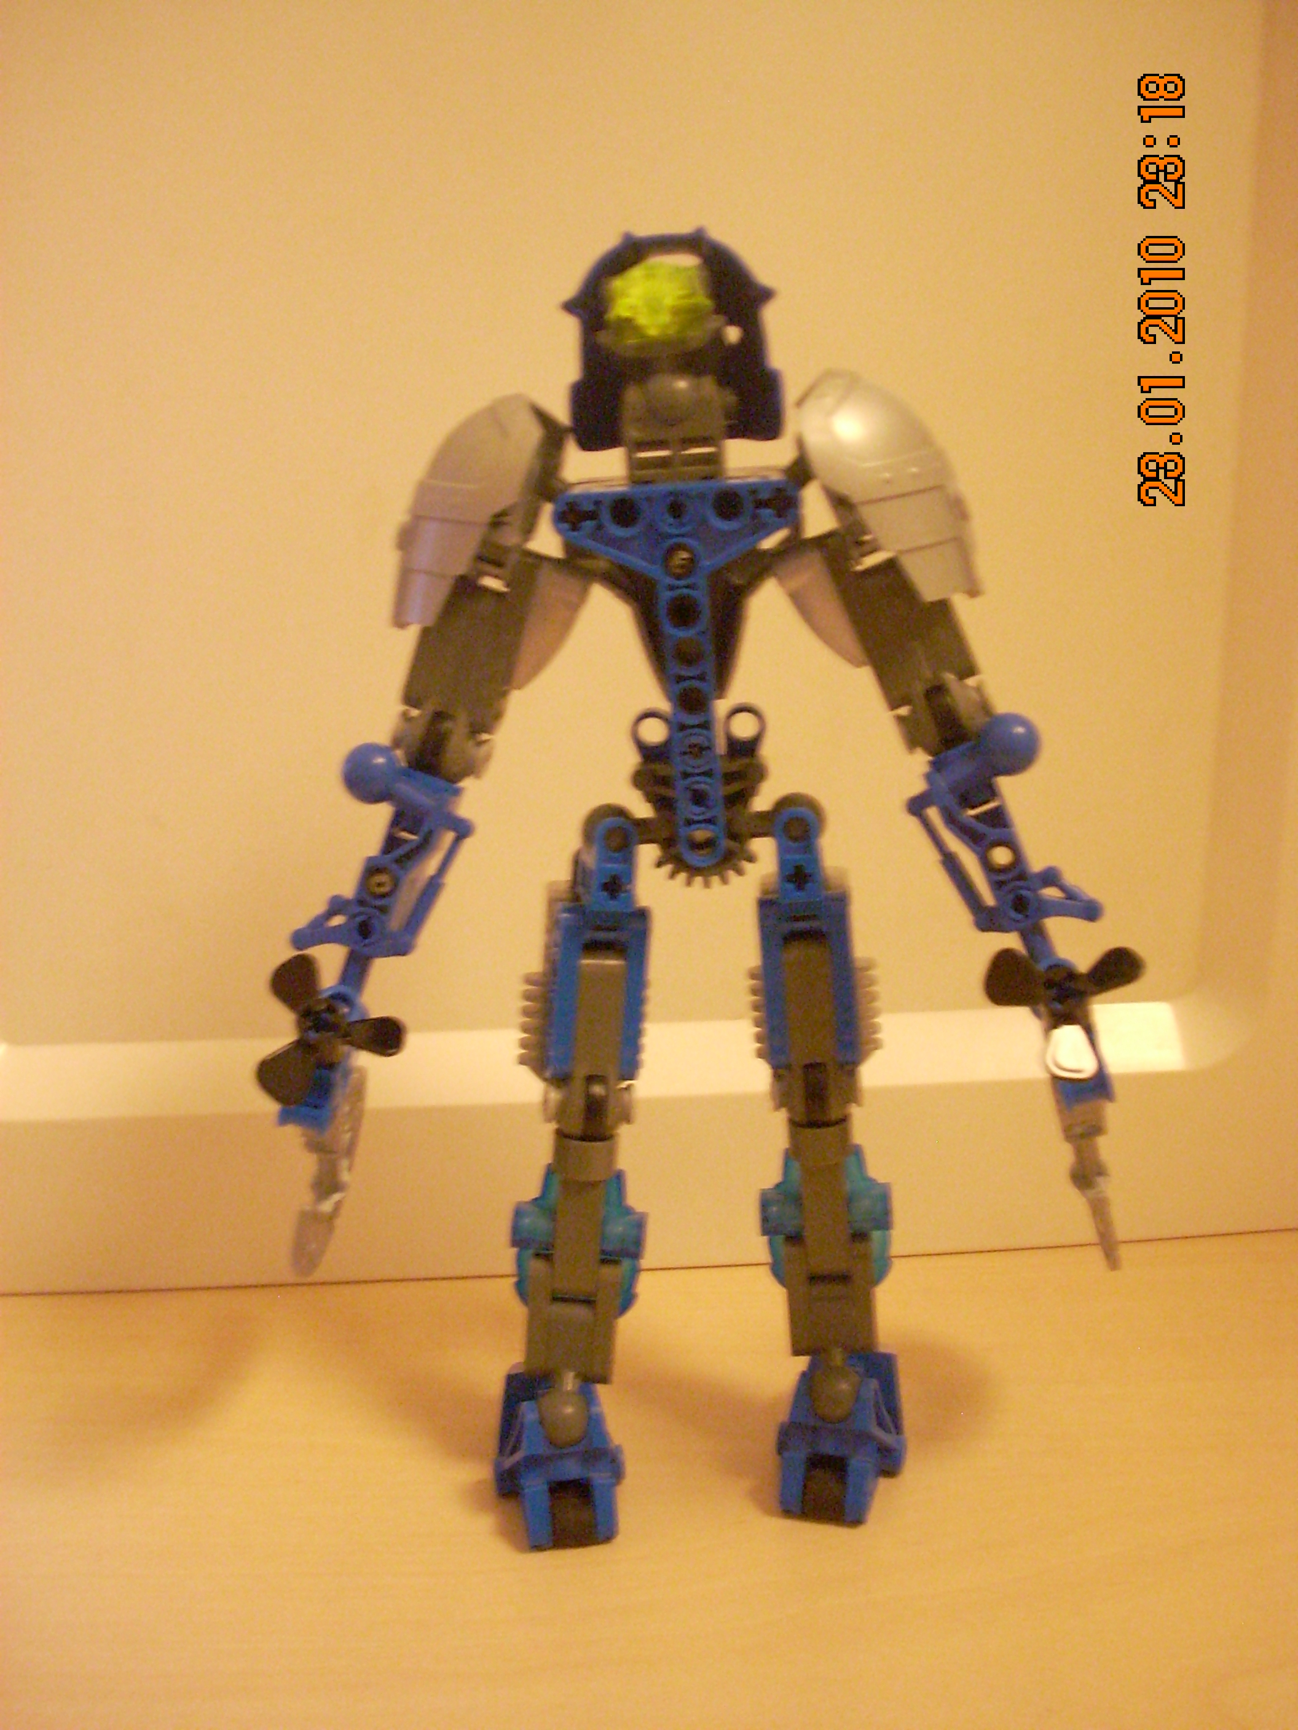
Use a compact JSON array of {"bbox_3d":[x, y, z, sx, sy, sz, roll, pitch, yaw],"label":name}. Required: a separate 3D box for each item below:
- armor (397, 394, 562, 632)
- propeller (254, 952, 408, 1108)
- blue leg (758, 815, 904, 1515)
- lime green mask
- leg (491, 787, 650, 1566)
[{"bbox_3d":[-0.027,-0.055,0.289,0.019,0.038,0.017,37,18,29],"label":"armor"},{"bbox_3d":[-0.050,0.025,0.289,0.024,0.024,0.009,1,10,9],"label":"propeller"},{"bbox_3d":[0.033,0.053,0.344,0.027,0.144,0.040,-1,24,6],"label":"blue leg"},{"bbox_3d":[0.002,-0.084,0.278,0.017,0.015,0.012,0,24,7],"label":"lime green mask"},{"bbox_3d":[-0.014,0.056,0.342,0.027,0.146,0.040,0,24,-10],"label":"leg"}]

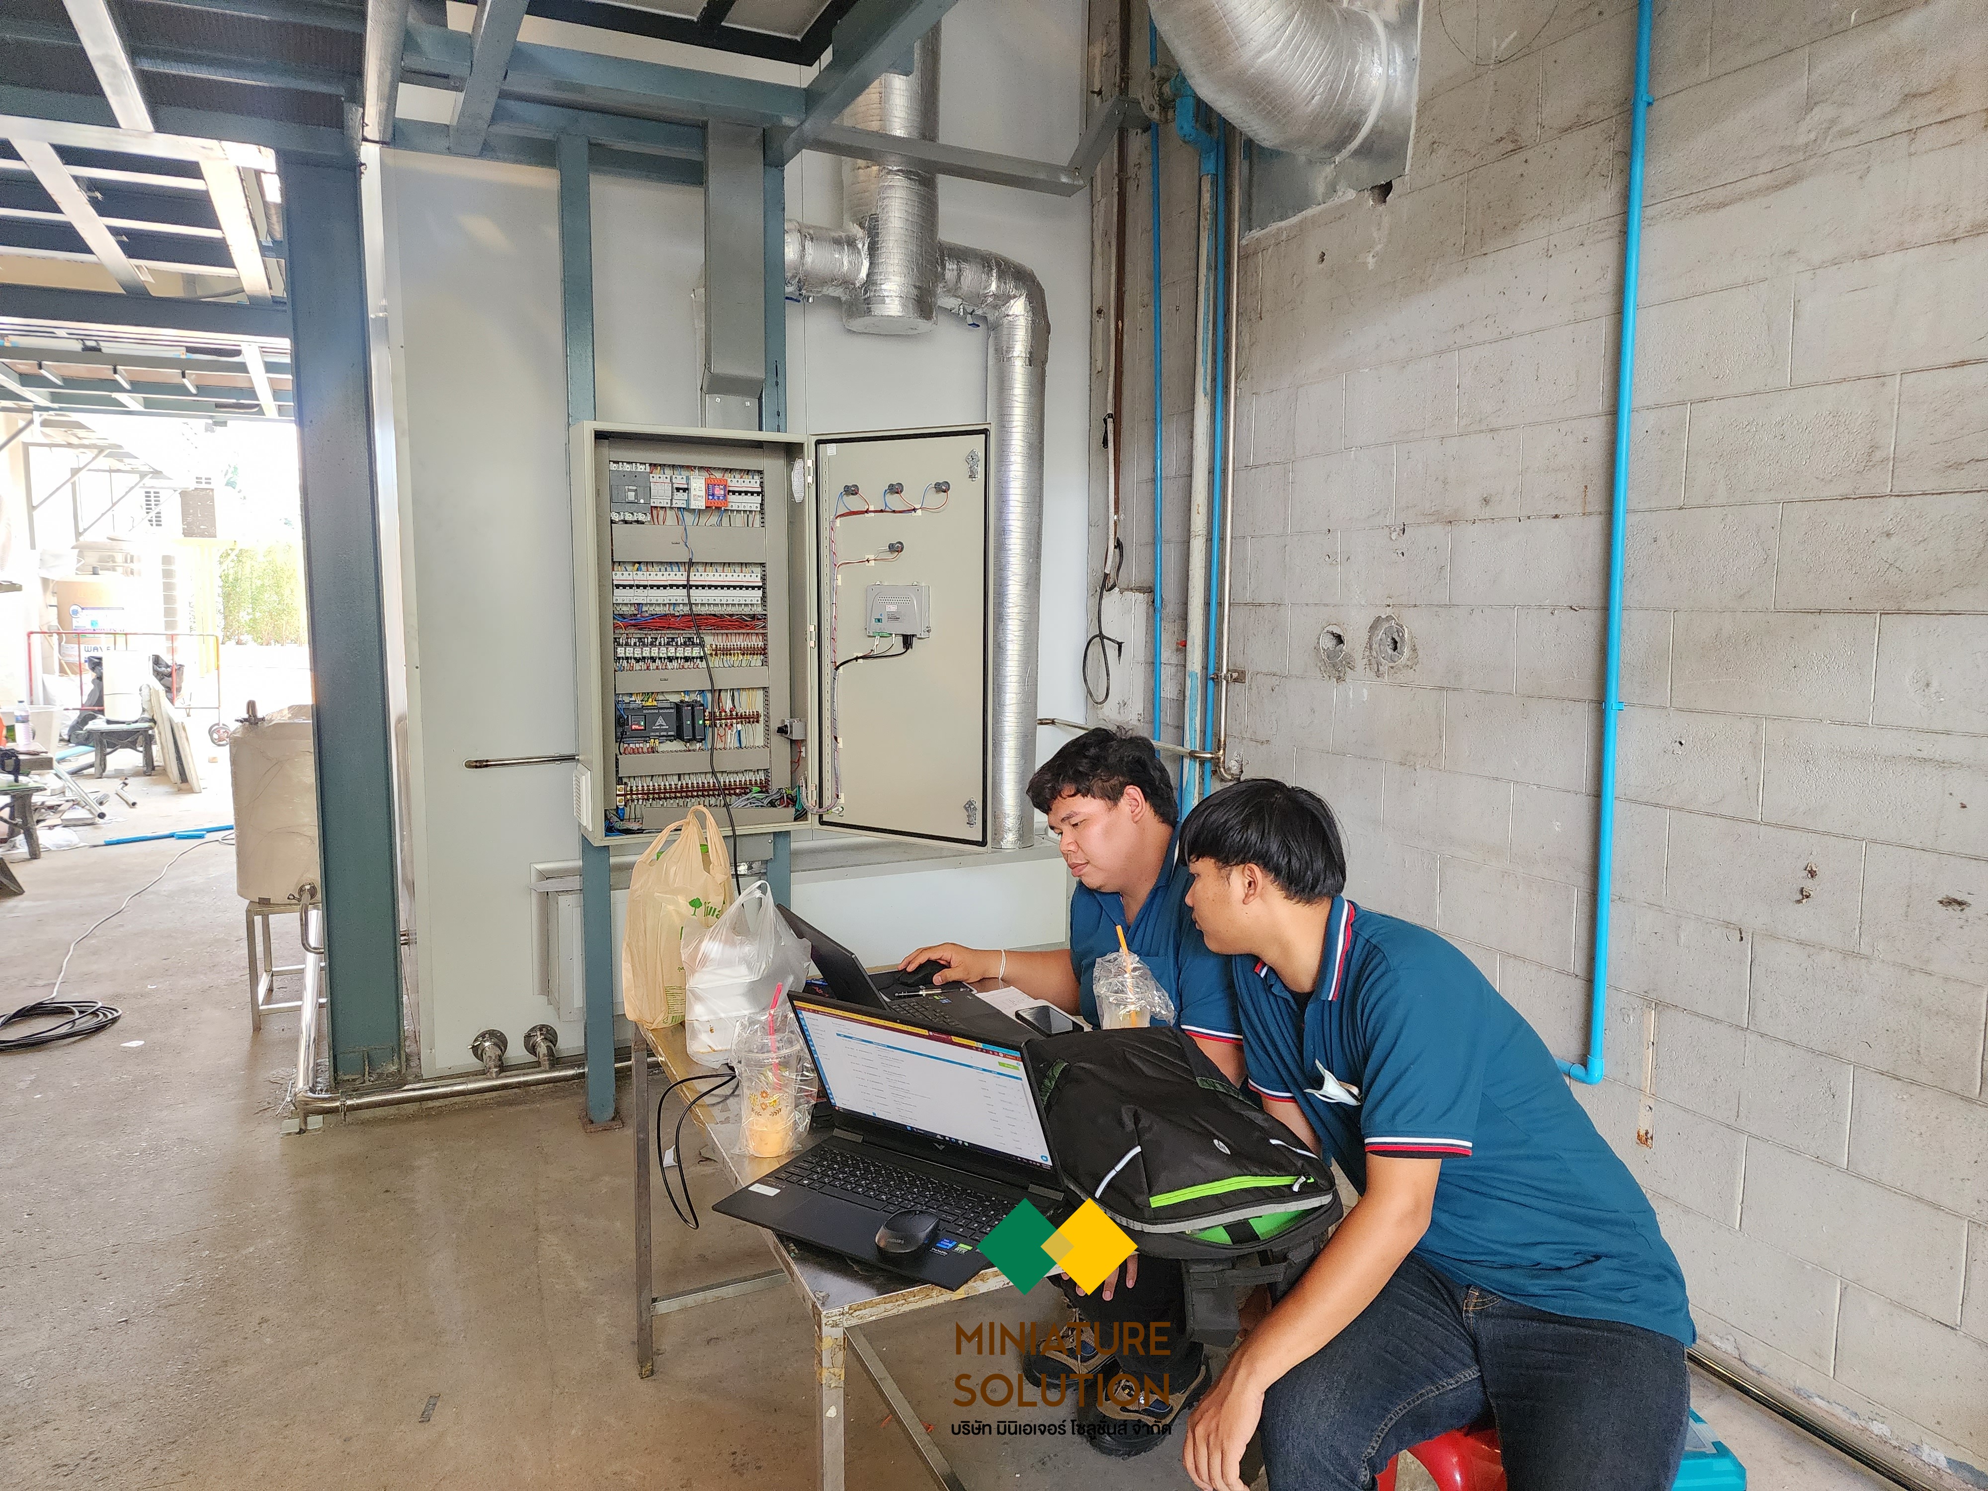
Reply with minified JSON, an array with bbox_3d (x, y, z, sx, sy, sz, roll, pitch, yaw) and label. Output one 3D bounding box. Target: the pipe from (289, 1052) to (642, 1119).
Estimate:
[{"bbox_3d":[-1.475,0.956,3.776,0.931,0.055,0.050,-3,7,-26],"label":"pipe"}]

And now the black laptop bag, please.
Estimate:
[{"bbox_3d":[0.240,0.518,1.816,0.330,0.170,0.480,0,6,-5],"label":"black laptop bag"}]

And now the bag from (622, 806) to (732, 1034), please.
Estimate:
[{"bbox_3d":[-0.571,0.328,2.459,0.185,0.400,0.150,-3,7,-25],"label":"bag"}]

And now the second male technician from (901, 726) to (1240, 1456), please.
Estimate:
[{"bbox_3d":[0.229,0.575,2.458,0.580,1.245,0.780,-3,7,-26],"label":"second male technician"}]

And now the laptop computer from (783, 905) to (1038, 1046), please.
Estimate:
[{"bbox_3d":[-0.132,0.422,2.366,0.385,0.235,0.370,-3,7,-26],"label":"laptop computer"}]

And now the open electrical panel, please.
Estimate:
[{"bbox_3d":[-0.562,-0.284,3.462,0.916,1.093,0.666,-3,7,-26],"label":"open electrical panel"}]

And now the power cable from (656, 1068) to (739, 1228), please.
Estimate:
[{"bbox_3d":[-0.464,0.624,2.070,0.120,0.230,0.200,-3,7,-26],"label":"power cable"}]

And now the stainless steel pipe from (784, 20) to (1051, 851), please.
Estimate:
[{"bbox_3d":[-0.221,-0.888,4.113,0.882,2.499,0.290,-3,7,-26],"label":"stainless steel pipe"}]

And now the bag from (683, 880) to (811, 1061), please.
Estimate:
[{"bbox_3d":[-0.426,0.387,2.341,0.200,0.310,0.170,1,7,10],"label":"bag"}]

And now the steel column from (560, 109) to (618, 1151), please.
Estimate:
[{"bbox_3d":[-1.113,-0.262,3.606,0.077,2.646,0.060,-3,7,-26],"label":"steel column"}]

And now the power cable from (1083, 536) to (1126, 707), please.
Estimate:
[{"bbox_3d":[0.372,-0.416,4.420,0.090,0.570,0.150,-3,7,-26],"label":"power cable"}]

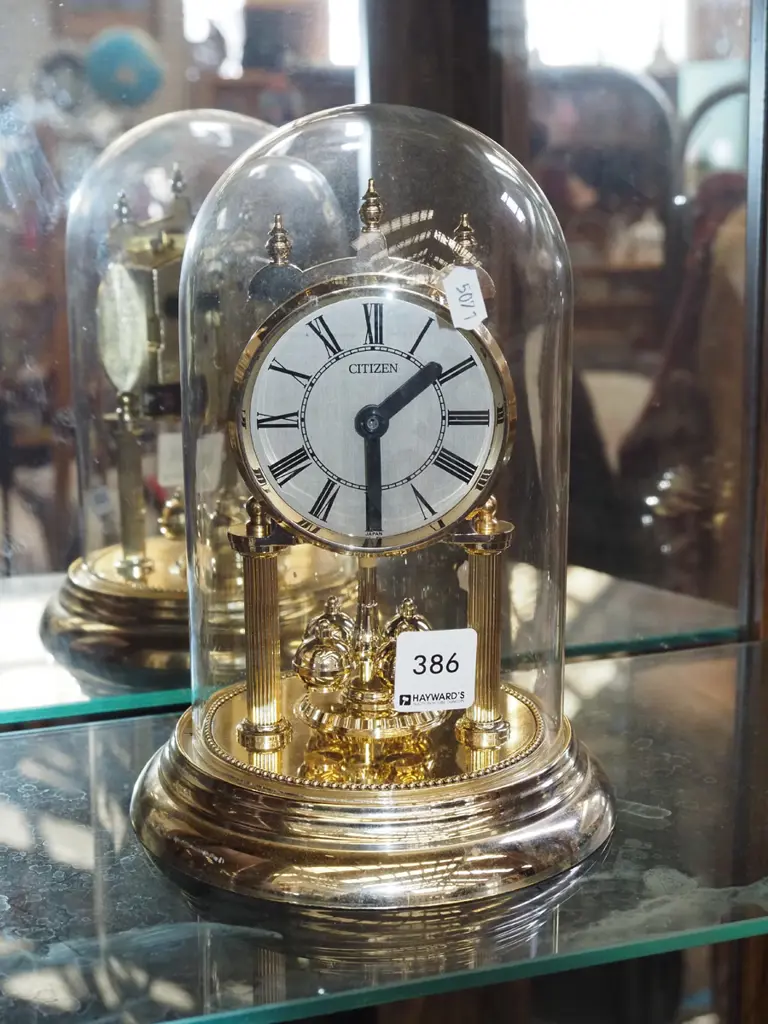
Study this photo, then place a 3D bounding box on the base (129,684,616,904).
[{"bbox_3d":[-0.004,0.083,0.556,0.162,0.028,0.162,0,13,0],"label":"base"}]

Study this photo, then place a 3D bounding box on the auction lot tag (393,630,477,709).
[{"bbox_3d":[0.015,0.047,0.488,0.025,0.025,0.002,-2,14,-16],"label":"auction lot tag"}]

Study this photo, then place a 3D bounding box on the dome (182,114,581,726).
[{"bbox_3d":[-0.002,-0.026,0.530,0.123,0.202,0.123,0,13,0],"label":"dome"}]

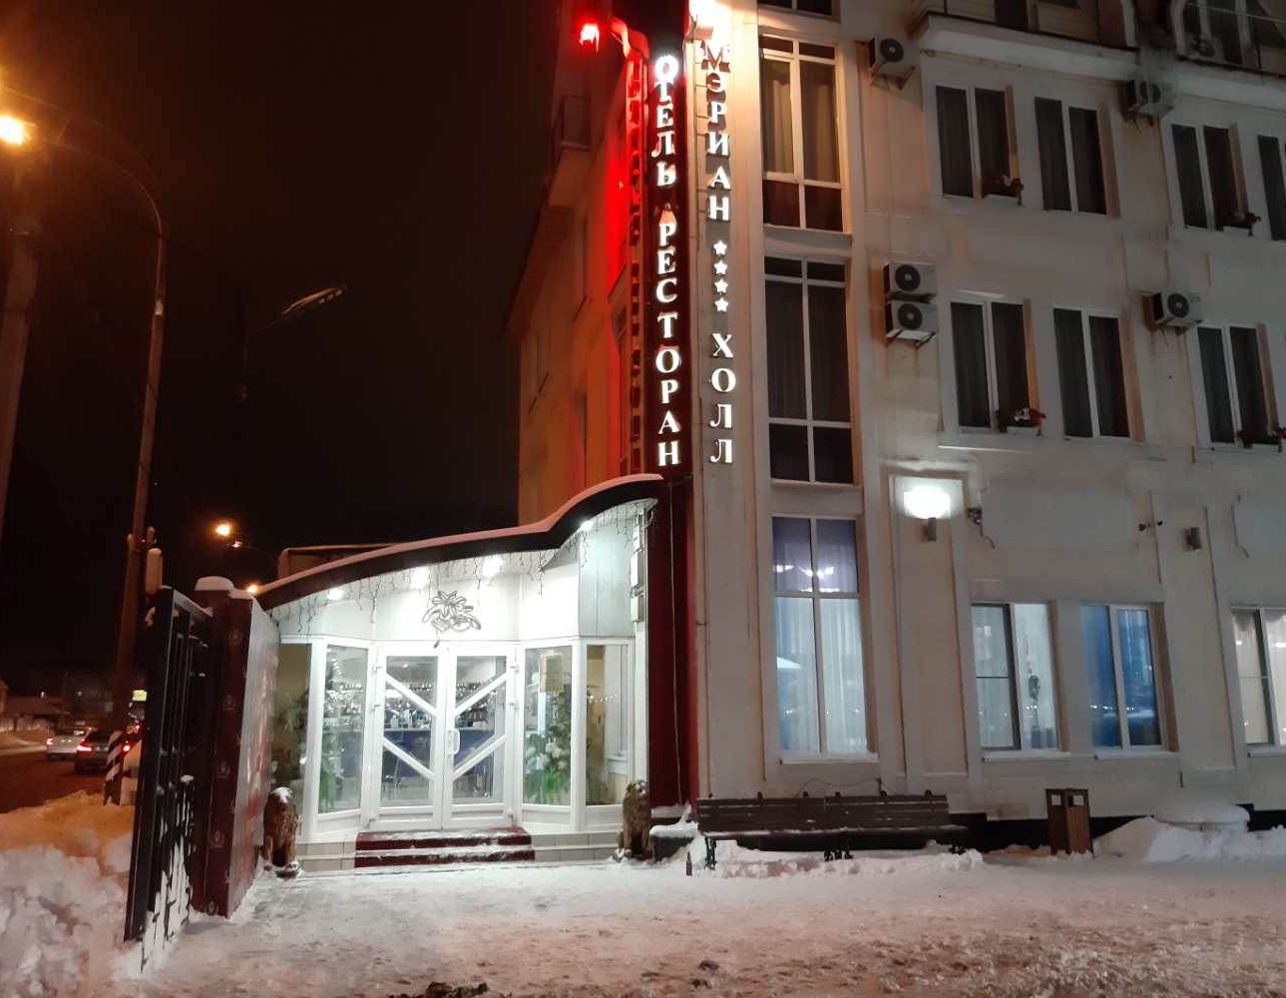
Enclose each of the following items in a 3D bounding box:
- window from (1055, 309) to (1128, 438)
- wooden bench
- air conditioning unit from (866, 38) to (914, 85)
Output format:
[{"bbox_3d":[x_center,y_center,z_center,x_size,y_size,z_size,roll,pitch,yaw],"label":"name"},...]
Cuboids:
[{"bbox_3d":[6.495,-1.804,15.017,1.132,1.919,0.150,3,-12,-14],"label":"window"},{"bbox_3d":[2.178,3.775,11.898,3.080,0.800,0.620,2,-12,-10],"label":"wooden bench"},{"bbox_3d":[3.516,-6.167,14.629,0.690,0.470,0.270,3,-12,-14],"label":"air conditioning unit"}]

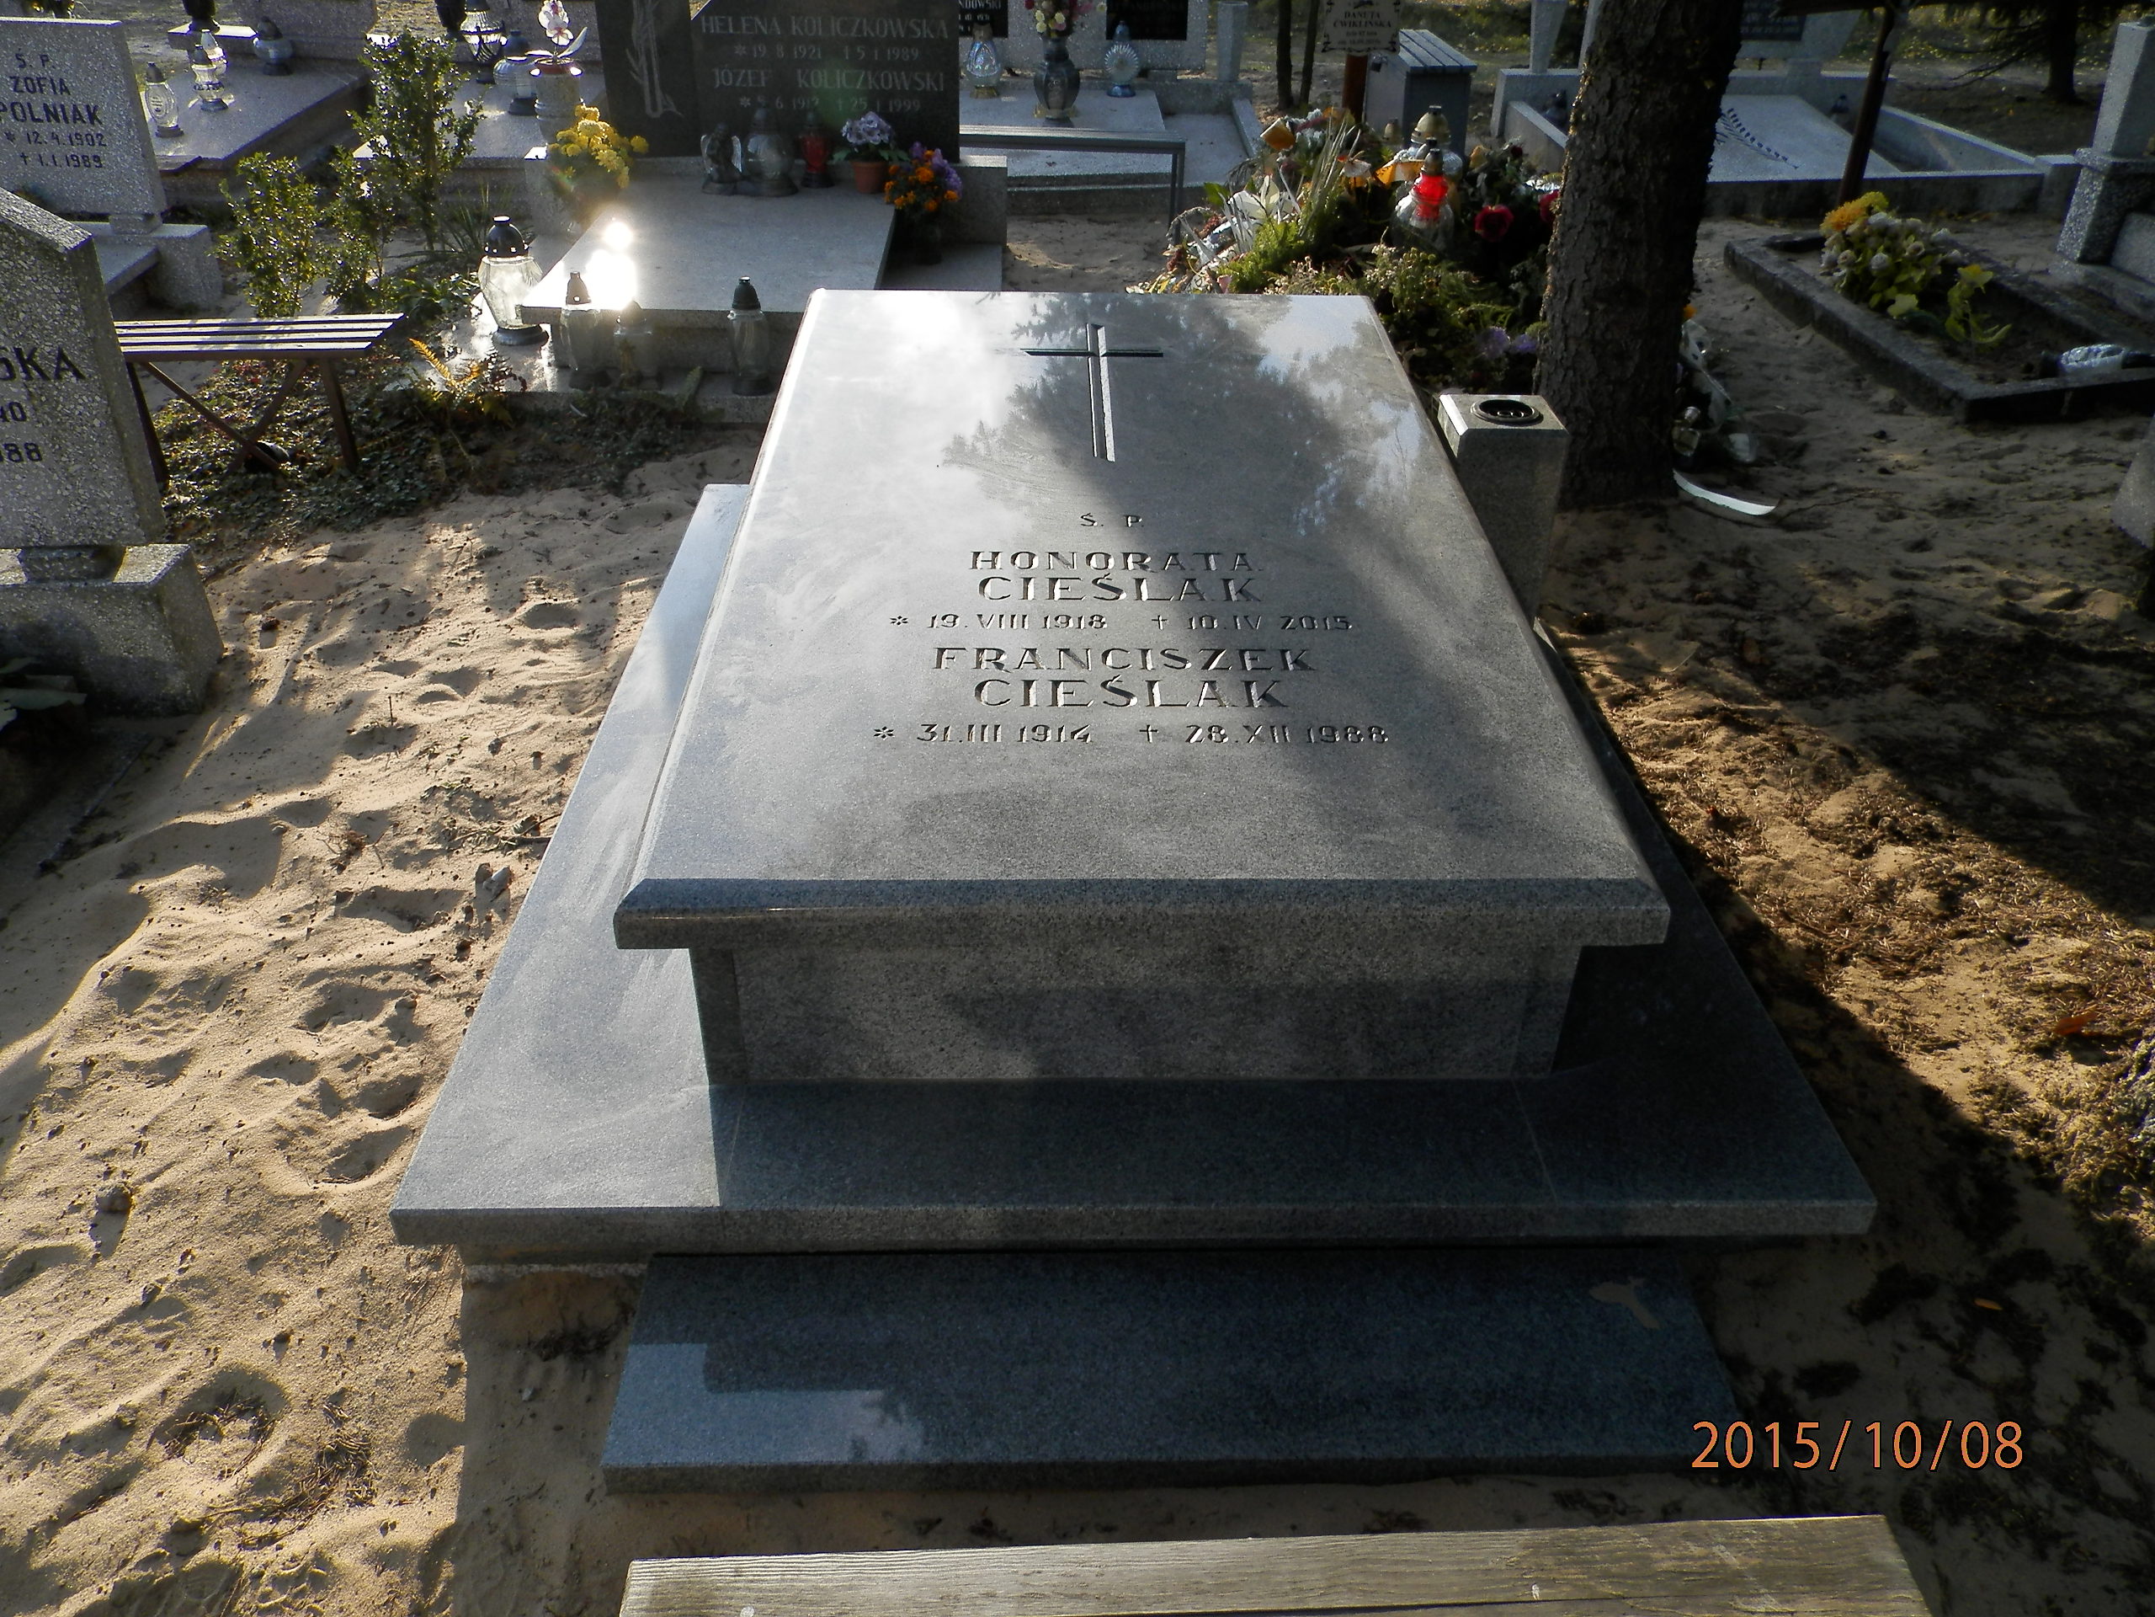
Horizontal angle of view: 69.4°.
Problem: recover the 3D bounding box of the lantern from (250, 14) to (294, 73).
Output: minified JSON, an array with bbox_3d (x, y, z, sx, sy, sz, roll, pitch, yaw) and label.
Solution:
[{"bbox_3d":[-3.602,-3.409,6.957,0.185,0.231,0.180,0,34,-2],"label":"lantern"}]

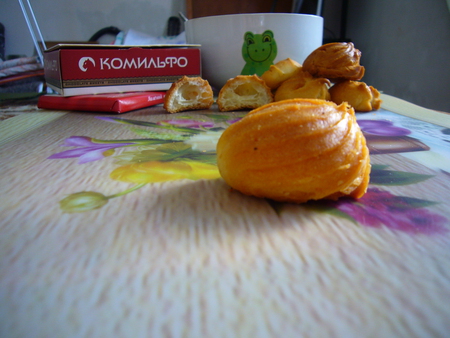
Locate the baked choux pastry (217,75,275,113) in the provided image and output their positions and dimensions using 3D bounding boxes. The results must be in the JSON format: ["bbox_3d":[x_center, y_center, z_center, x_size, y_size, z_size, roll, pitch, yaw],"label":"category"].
[{"bbox_3d":[0.016,-0.060,0.299,0.044,0.029,0.028,-1,17,0],"label":"baked choux pastry"}]

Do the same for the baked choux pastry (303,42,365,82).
[{"bbox_3d":[0.090,-0.089,0.312,0.050,0.030,0.037,2,17,10],"label":"baked choux pastry"}]

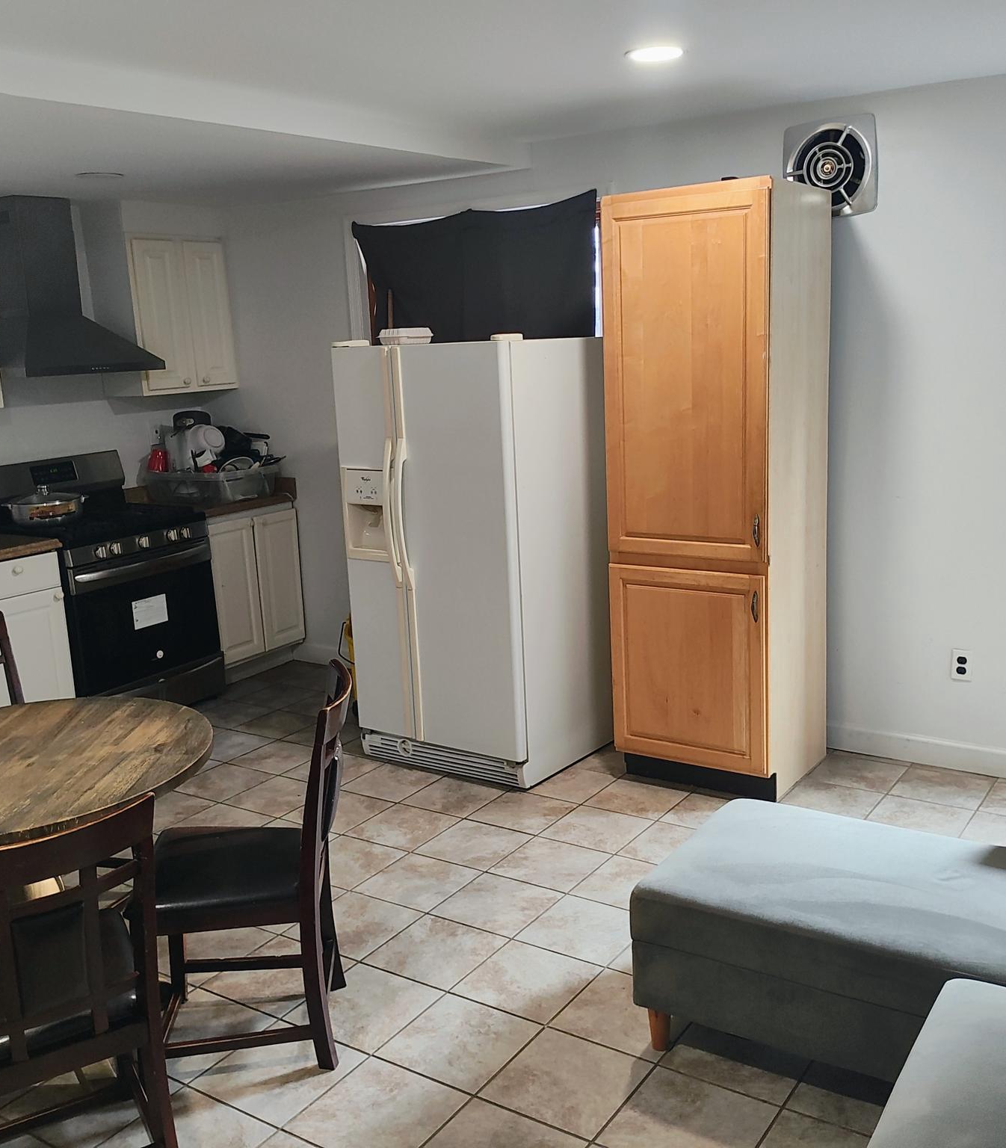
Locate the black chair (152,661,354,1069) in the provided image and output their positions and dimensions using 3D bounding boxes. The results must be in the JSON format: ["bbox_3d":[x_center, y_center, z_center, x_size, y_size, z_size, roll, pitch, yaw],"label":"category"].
[{"bbox_3d":[-0.594,0.698,2.650,0.535,0.890,0.430,-4,11,-4],"label":"black chair"}]

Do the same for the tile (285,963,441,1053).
[{"bbox_3d":[-0.361,1.135,2.893,0.302,0.012,0.302,5,14,33],"label":"tile"}]

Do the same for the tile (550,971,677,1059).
[{"bbox_3d":[0.318,1.101,2.764,0.303,0.010,0.303,5,13,33],"label":"tile"}]

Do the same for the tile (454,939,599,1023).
[{"bbox_3d":[0.067,1.074,2.912,0.300,0.010,0.300,5,13,34],"label":"tile"}]

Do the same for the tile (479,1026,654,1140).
[{"bbox_3d":[0.150,1.180,2.566,0.302,0.012,0.302,5,14,33],"label":"tile"}]

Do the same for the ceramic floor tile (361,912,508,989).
[{"bbox_3d":[-0.183,1.060,3.096,0.303,0.010,0.303,5,13,33],"label":"ceramic floor tile"}]

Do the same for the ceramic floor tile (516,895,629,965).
[{"bbox_3d":[0.241,1.039,3.219,0.302,0.012,0.302,5,14,33],"label":"ceramic floor tile"}]

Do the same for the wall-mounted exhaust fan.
[{"bbox_3d":[1.194,-1.490,4.047,0.335,0.325,0.060,5,14,33],"label":"wall-mounted exhaust fan"}]

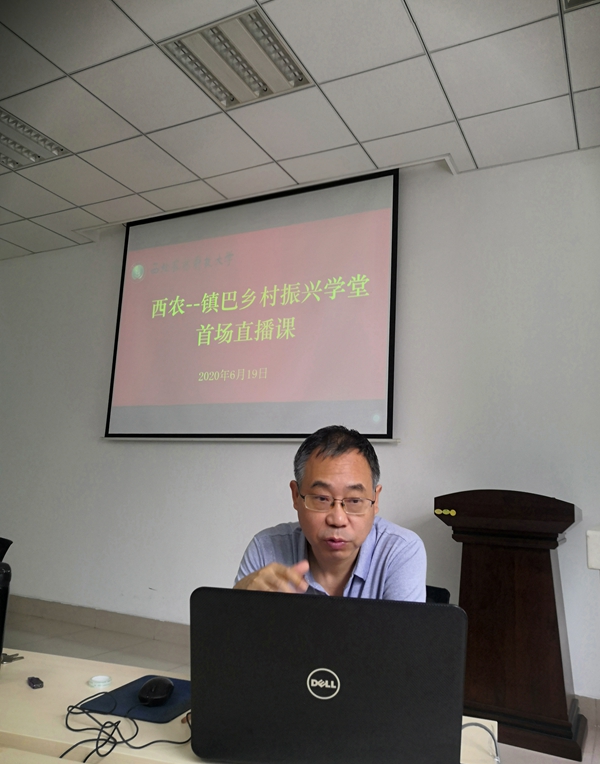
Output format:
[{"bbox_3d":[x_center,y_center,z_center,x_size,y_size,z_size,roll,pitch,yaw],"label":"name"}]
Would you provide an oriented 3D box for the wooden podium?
[{"bbox_3d":[1.086,1.161,3.222,0.677,1.170,0.463,-2,-12,28],"label":"wooden podium"}]

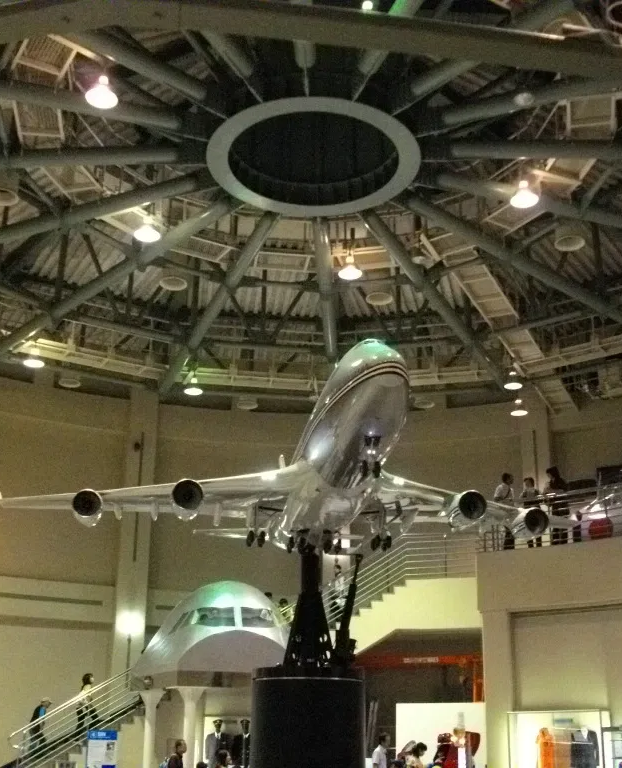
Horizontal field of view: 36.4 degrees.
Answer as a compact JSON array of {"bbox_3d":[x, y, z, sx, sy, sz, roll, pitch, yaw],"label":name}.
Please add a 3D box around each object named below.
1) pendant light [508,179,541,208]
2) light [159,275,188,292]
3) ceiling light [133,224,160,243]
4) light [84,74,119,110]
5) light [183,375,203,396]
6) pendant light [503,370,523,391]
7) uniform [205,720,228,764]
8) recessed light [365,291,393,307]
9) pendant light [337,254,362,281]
[{"bbox_3d":[3.574,-3.250,15.882,0.500,0.360,0.500,-4,-20,13],"label":"pendant light"},{"bbox_3d":[-2.896,-2.182,19.975,0.590,0.160,0.590,4,-20,-9],"label":"light"},{"bbox_3d":[-3.564,-3.387,20.700,0.530,0.360,0.530,4,-19,-10],"label":"ceiling light"},{"bbox_3d":[-3.532,-5.005,16.030,0.530,0.400,0.530,5,-19,-14],"label":"light"},{"bbox_3d":[-3.349,0.016,27.181,0.530,0.420,0.530,3,-19,-7],"label":"light"},{"bbox_3d":[5.689,-0.128,26.654,0.530,0.420,0.530,-4,-19,12],"label":"pendant light"},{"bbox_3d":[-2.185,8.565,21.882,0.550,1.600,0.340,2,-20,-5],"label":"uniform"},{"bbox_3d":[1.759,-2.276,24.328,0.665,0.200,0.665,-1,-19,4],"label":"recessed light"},{"bbox_3d":[0.782,-2.330,18.658,0.500,0.360,0.500,0,-20,2],"label":"pendant light"}]

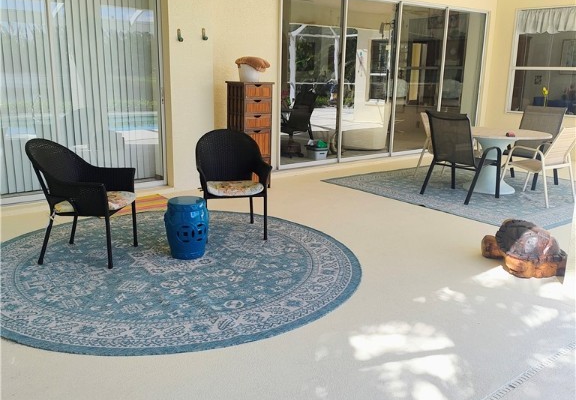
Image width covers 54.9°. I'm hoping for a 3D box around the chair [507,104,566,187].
[{"bbox_3d":[3.142,-0.692,7.204,0.739,0.967,0.638,-11,18,-41],"label":"chair"}]

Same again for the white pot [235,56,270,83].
[{"bbox_3d":[-0.416,-1.534,6.549,0.410,0.305,0.360,0,14,-4],"label":"white pot"}]

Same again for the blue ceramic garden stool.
[{"bbox_3d":[-0.779,0.192,4.282,0.338,0.442,0.338,1,14,0],"label":"blue ceramic garden stool"}]

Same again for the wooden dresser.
[{"bbox_3d":[-0.439,-0.780,6.588,0.399,1.247,0.435,-7,16,-31],"label":"wooden dresser"}]

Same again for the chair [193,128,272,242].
[{"bbox_3d":[-0.498,-0.152,4.794,0.602,0.880,0.624,-3,14,-16],"label":"chair"}]

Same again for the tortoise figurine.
[{"bbox_3d":[1.784,0.347,4.190,0.638,0.319,0.428,5,14,13],"label":"tortoise figurine"}]

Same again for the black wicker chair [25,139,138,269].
[{"bbox_3d":[-1.534,-0.019,4.118,0.624,0.892,0.602,3,14,4],"label":"black wicker chair"}]

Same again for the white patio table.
[{"bbox_3d":[2.549,-0.463,6.737,1.095,0.715,1.095,-8,17,-35],"label":"white patio table"}]

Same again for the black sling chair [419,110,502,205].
[{"bbox_3d":[1.979,-0.515,6.343,0.754,0.974,0.638,-8,17,-35],"label":"black sling chair"}]

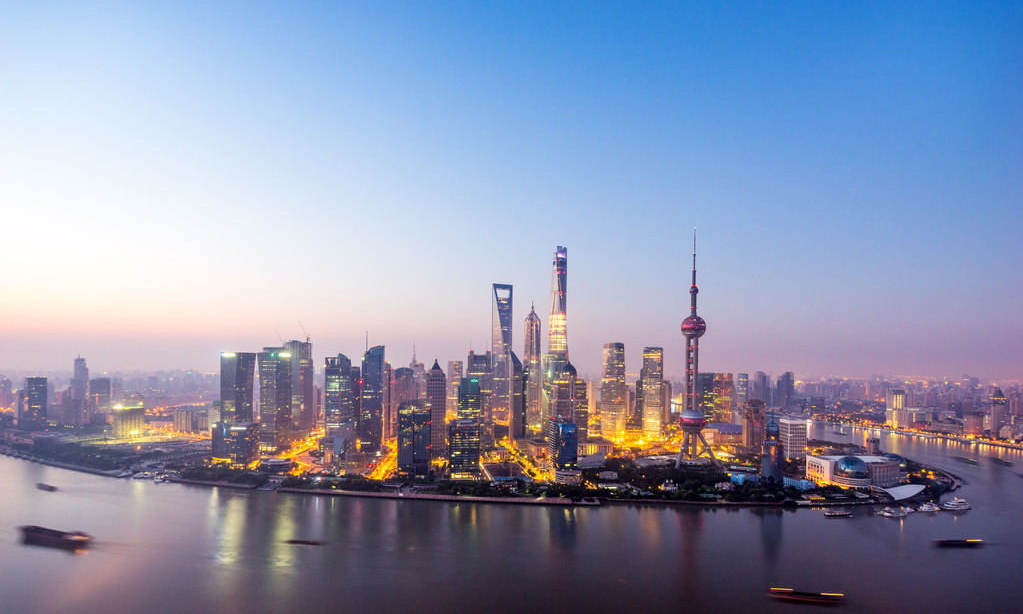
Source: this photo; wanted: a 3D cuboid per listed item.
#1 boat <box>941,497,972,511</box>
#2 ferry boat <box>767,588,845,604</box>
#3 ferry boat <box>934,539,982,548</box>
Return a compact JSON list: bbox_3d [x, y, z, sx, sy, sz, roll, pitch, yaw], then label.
[{"bbox_3d":[625.610,278.140,681.320,38.500,12.500,9.000,0,-7,0],"label":"boat"},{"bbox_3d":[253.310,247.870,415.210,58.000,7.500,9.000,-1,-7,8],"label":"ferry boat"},{"bbox_3d":[499.580,263.930,541.420,47.000,6.500,9.000,0,-7,1],"label":"ferry boat"}]

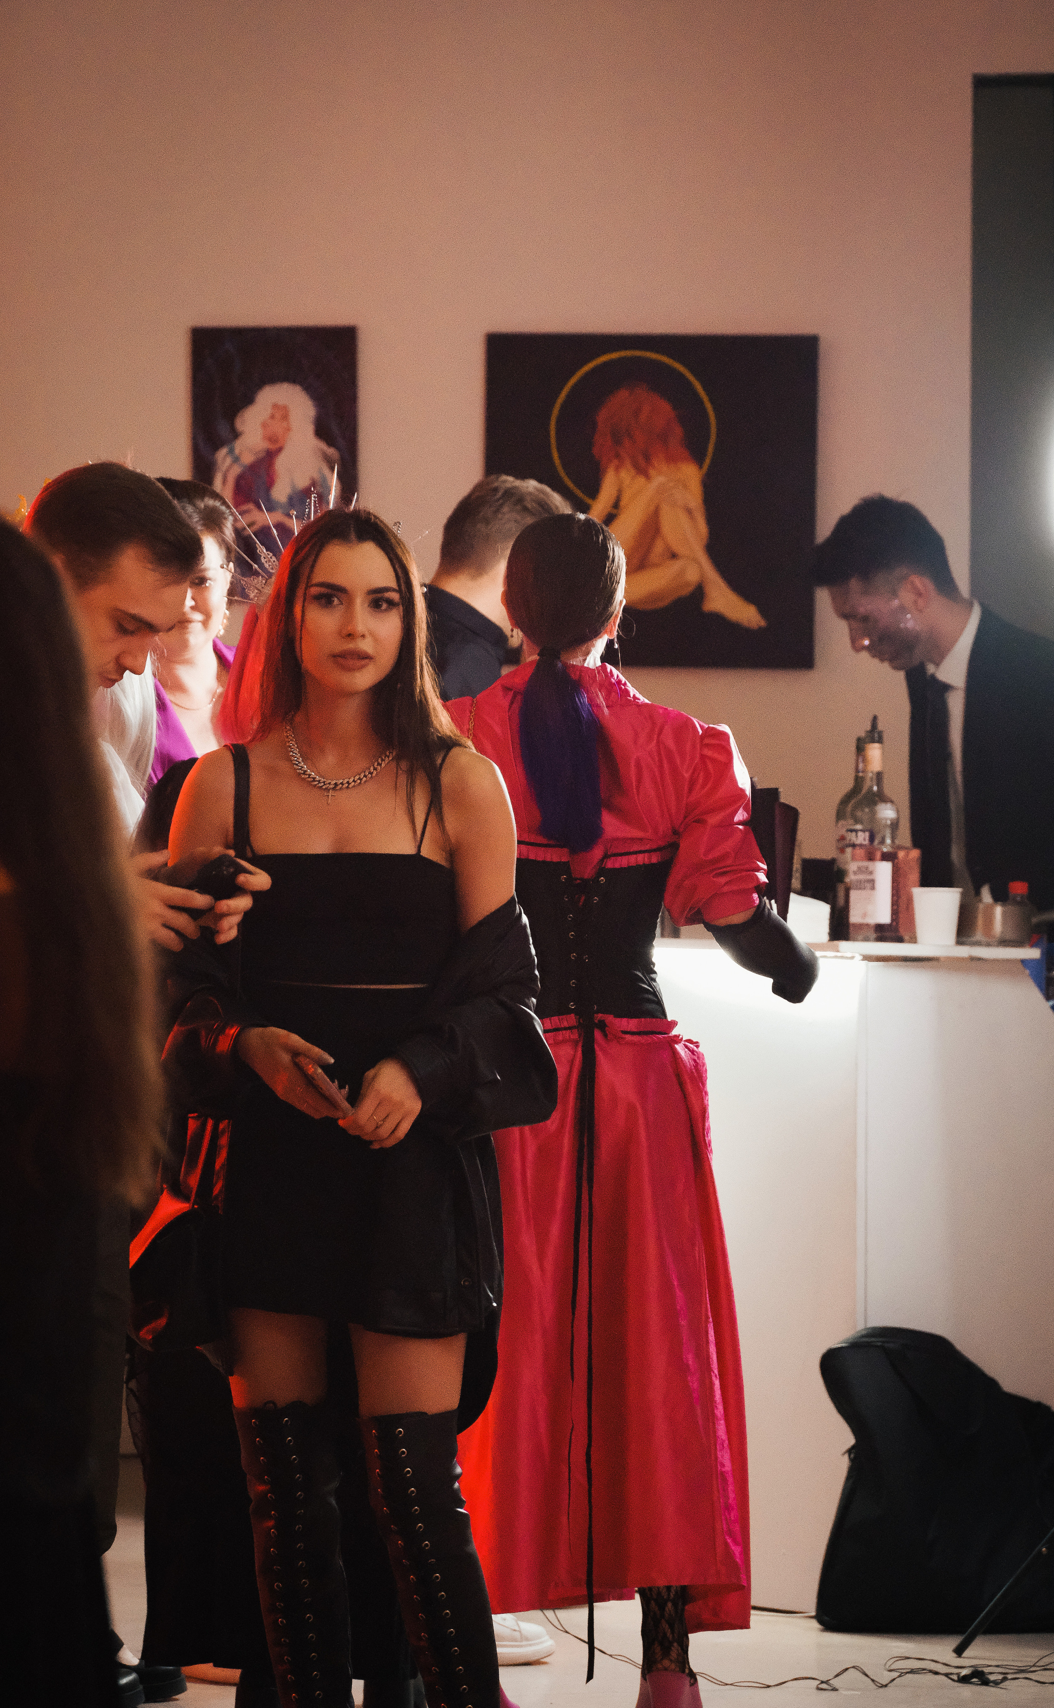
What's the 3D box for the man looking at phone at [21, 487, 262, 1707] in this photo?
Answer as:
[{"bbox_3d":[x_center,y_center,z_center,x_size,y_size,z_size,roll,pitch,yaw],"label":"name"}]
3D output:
[{"bbox_3d":[-0.566,0.401,11.850,0.480,1.780,0.500,1,1,26],"label":"man looking at phone"}]

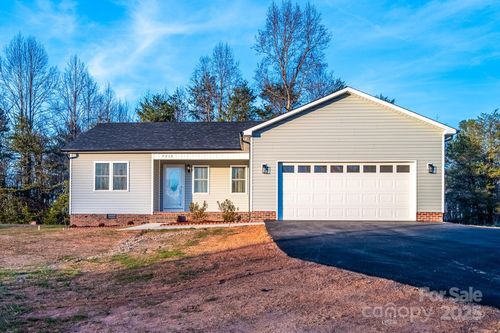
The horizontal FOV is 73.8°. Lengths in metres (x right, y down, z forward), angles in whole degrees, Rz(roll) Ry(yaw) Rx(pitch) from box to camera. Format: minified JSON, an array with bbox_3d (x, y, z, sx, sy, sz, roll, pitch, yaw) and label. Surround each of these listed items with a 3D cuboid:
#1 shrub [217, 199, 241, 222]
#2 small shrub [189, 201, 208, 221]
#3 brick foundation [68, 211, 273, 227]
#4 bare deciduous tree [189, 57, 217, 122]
[{"bbox_3d":[-0.897,1.835,13.900,0.950,0.980,0.900,0,-1,3],"label":"shrub"},{"bbox_3d":[-2.182,1.875,14.200,0.830,0.860,0.800,0,-1,3],"label":"small shrub"},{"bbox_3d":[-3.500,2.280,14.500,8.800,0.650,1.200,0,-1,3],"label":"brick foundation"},{"bbox_3d":[-4.500,-3.700,32.000,3.100,13.600,3.000,0,-1,3],"label":"bare deciduous tree"}]

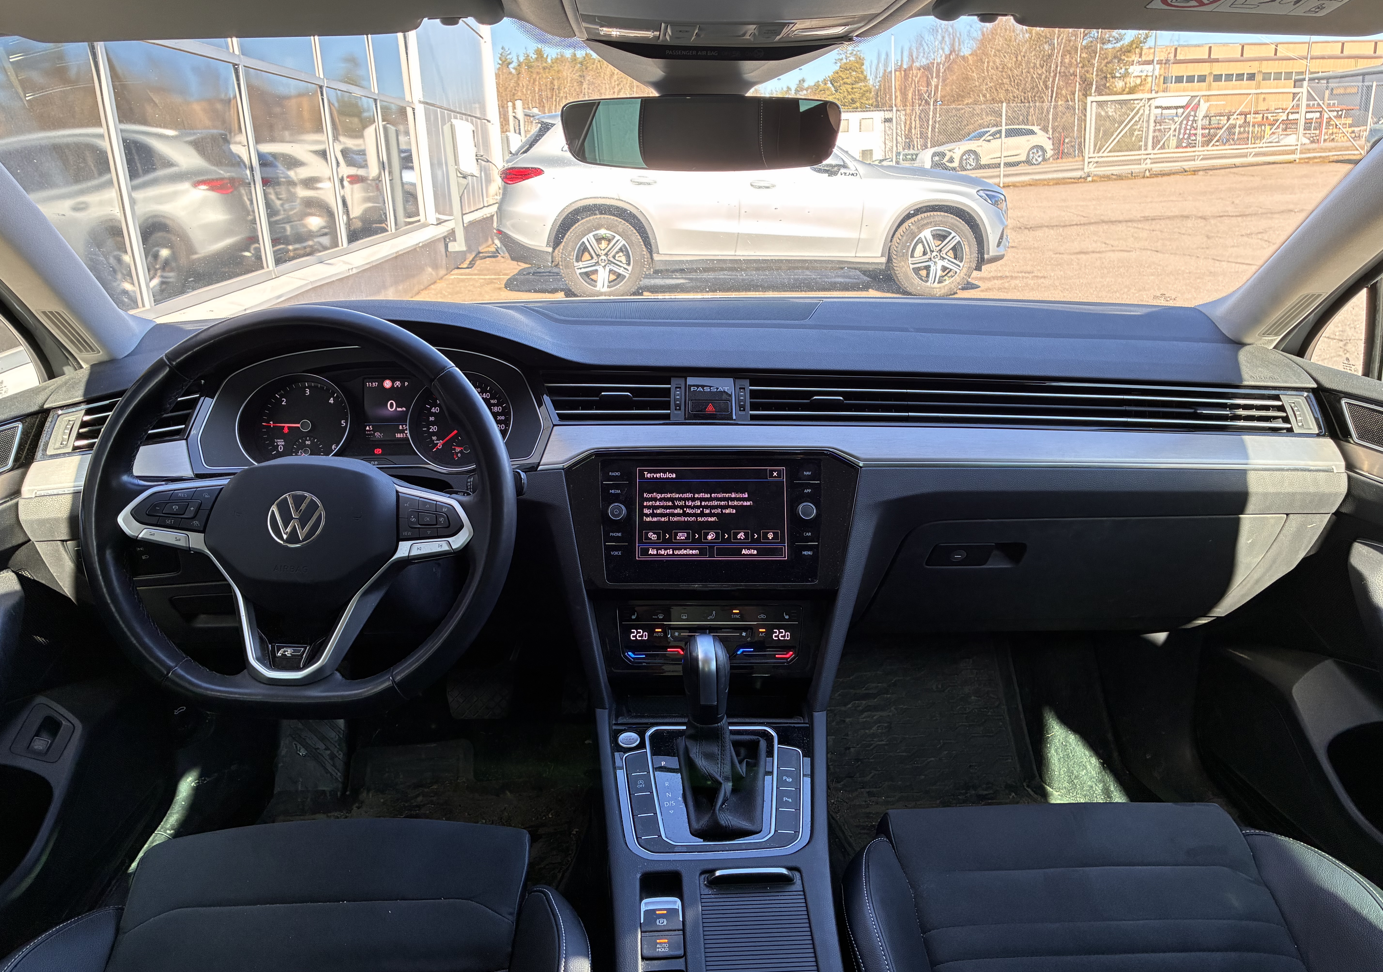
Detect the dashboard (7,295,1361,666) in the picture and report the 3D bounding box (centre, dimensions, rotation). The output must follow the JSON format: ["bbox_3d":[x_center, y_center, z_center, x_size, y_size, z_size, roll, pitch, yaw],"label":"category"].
[{"bbox_3d":[0.003,-0.036,1.380,1.460,0.385,0.540,-1,18,1],"label":"dashboard"}]

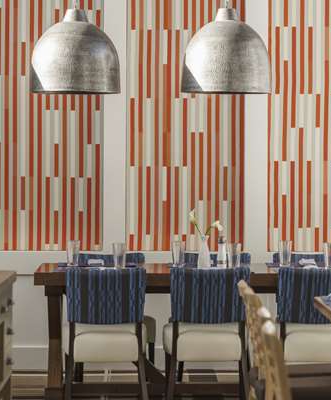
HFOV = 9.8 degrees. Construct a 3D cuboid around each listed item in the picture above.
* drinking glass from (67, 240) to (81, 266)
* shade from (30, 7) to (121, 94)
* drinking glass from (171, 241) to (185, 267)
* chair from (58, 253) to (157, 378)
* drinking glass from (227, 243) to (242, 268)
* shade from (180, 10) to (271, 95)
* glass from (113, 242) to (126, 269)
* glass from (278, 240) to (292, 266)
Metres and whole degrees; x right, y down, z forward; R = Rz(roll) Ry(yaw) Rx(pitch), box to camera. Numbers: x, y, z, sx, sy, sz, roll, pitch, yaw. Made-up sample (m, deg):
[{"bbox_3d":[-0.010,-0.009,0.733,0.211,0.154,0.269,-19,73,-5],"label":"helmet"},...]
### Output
[{"bbox_3d":[-0.579,0.338,12.150,0.083,0.157,0.083,0,1,0],"label":"drinking glass"},{"bbox_3d":[-0.534,-0.884,11.500,0.535,0.510,0.535,0,1,0],"label":"shade"},{"bbox_3d":[0.077,0.339,12.150,0.083,0.157,0.083,0,1,0],"label":"drinking glass"},{"bbox_3d":[-0.343,0.748,12.500,0.530,0.820,0.590,0,1,-3],"label":"chair"},{"bbox_3d":[0.423,0.345,11.800,0.083,0.157,0.083,0,1,0],"label":"drinking glass"},{"bbox_3d":[0.363,-0.884,11.500,0.535,0.510,0.535,0,1,0],"label":"shade"},{"bbox_3d":[-0.279,0.345,11.800,0.083,0.157,0.083,0,1,0],"label":"glass"},{"bbox_3d":[0.755,0.338,12.150,0.083,0.157,0.083,0,1,0],"label":"glass"}]

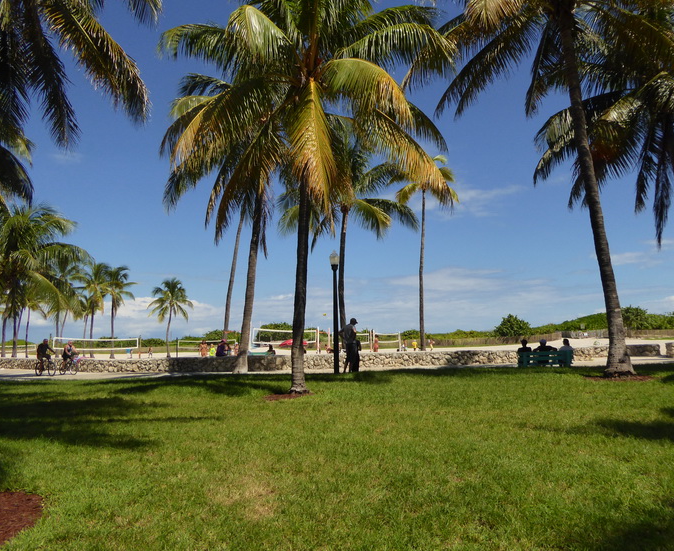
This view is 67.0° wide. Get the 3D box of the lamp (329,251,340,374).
[{"bbox_3d":[-0.043,1.263,17.261,0.340,4.120,0.340,-1,-7,0],"label":"lamp"}]

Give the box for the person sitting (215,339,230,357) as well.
[{"bbox_3d":[-5.343,3.669,24.466,0.550,1.200,0.750,-6,-9,38],"label":"person sitting"}]

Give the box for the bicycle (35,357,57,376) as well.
[{"bbox_3d":[-14.426,4.464,25.265,1.720,1.060,0.600,-5,-8,29],"label":"bicycle"}]

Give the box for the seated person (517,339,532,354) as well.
[{"bbox_3d":[6.471,2.852,17.601,0.500,1.270,0.750,-1,-7,0],"label":"seated person"}]

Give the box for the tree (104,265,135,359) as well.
[{"bbox_3d":[-29.296,4.953,67.744,6.000,12.170,6.000,-1,-7,0],"label":"tree"}]

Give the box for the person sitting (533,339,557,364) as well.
[{"bbox_3d":[7.158,2.849,17.601,0.800,1.270,0.750,-1,-7,0],"label":"person sitting"}]

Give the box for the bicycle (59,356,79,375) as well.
[{"bbox_3d":[-13.045,4.335,24.800,1.750,1.080,0.600,-6,-9,33],"label":"bicycle"}]

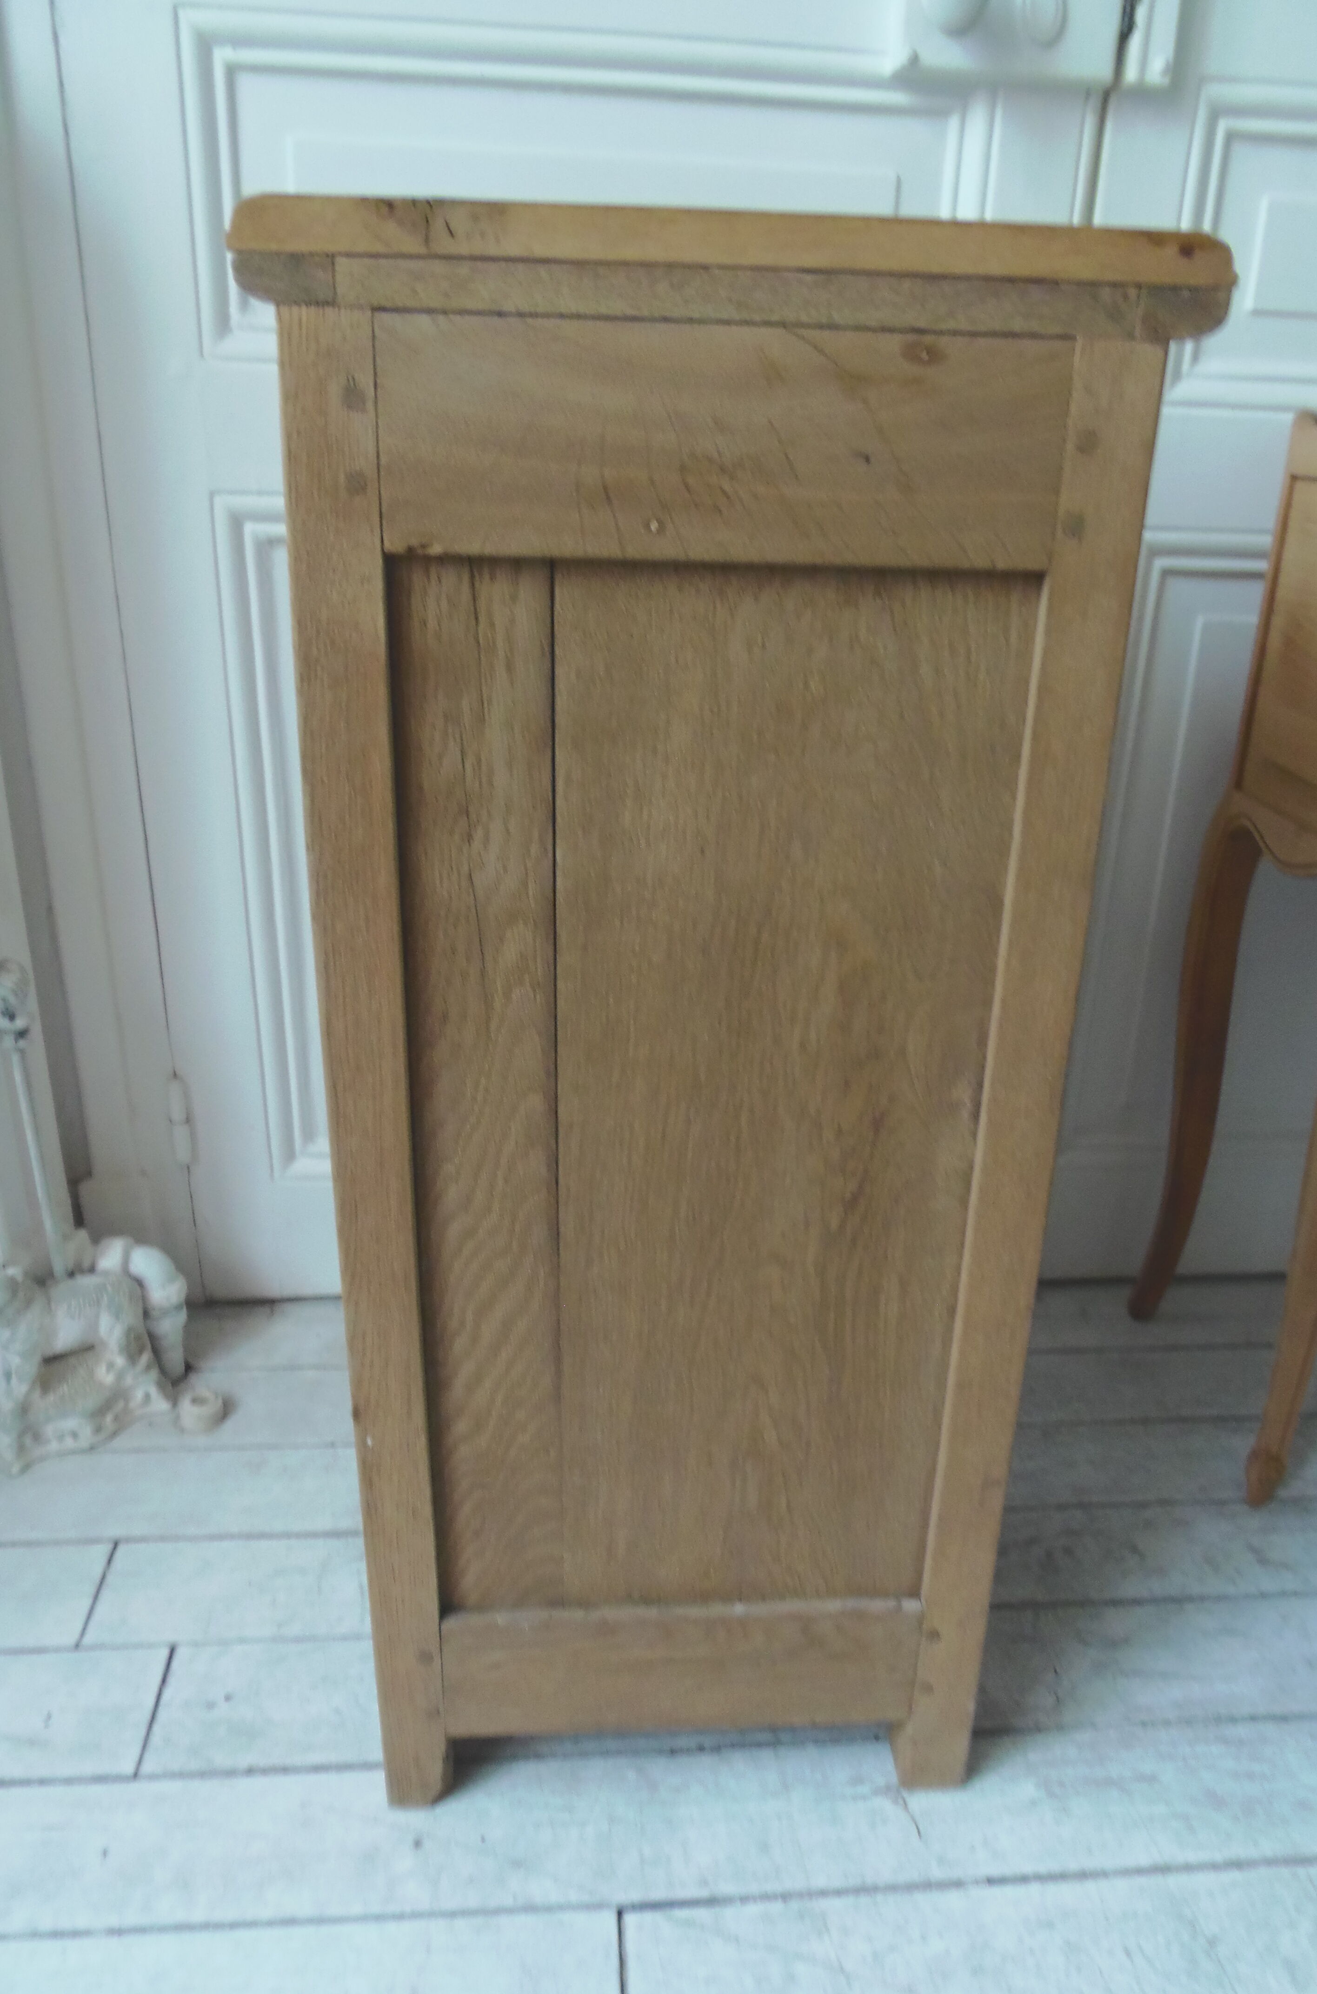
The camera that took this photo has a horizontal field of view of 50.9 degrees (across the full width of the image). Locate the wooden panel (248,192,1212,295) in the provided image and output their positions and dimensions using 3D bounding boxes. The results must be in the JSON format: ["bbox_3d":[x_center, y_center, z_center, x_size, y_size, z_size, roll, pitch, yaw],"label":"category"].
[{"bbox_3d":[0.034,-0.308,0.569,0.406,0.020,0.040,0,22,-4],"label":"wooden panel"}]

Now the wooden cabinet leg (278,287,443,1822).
[{"bbox_3d":[-0.136,0.102,0.695,0.037,0.800,0.037,0,21,-4],"label":"wooden cabinet leg"}]

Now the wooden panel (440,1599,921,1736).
[{"bbox_3d":[0.014,0.405,0.849,0.288,0.099,0.024,0,22,-4],"label":"wooden panel"}]

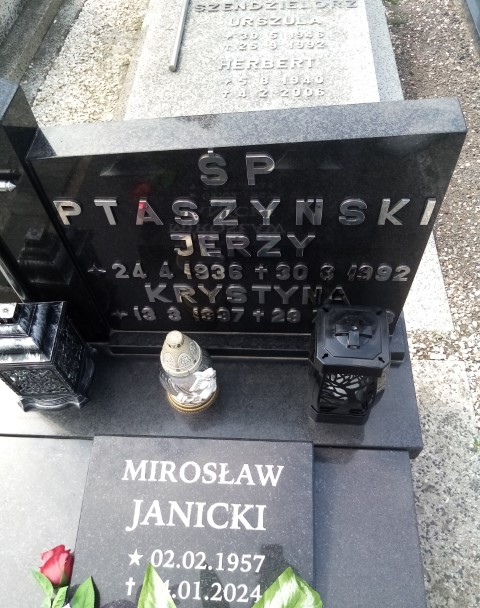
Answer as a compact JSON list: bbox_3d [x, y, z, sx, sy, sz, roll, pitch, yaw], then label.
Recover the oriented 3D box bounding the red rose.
[{"bbox_3d":[-0.301,0.431,0.792,0.056,0.056,0.063,1,76,4],"label":"red rose"}]

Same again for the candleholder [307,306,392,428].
[{"bbox_3d":[0.187,0.110,0.852,0.114,0.252,0.114,3,56,6],"label":"candleholder"}]

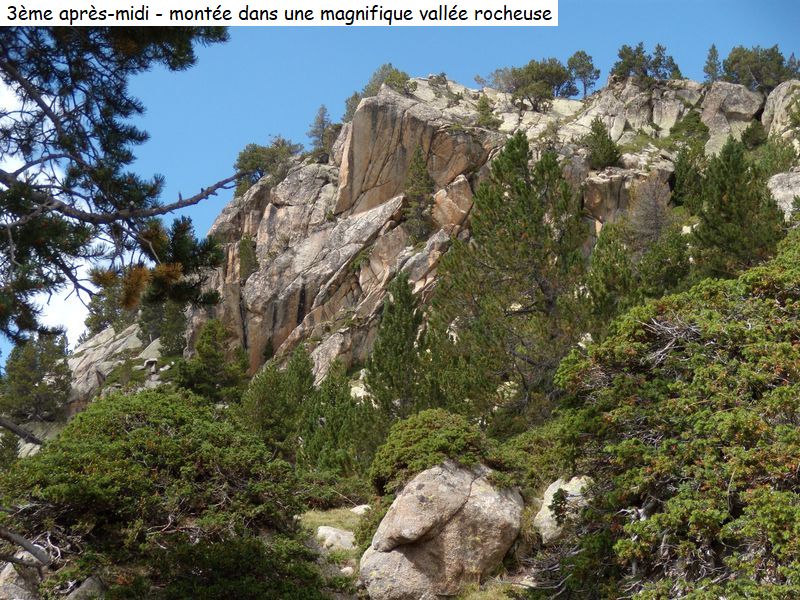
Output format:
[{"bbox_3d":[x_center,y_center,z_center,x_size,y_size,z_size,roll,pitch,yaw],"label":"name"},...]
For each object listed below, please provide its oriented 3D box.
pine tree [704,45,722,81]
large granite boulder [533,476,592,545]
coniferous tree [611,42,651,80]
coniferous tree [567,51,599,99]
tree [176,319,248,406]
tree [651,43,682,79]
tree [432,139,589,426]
[{"bbox_3d":[29.937,-22.590,128.000,1.719,3.854,1.719,0,-12,0],"label":"pine tree"},{"bbox_3d":[2.025,2.589,16.500,0.827,0.828,0.670,0,-12,0],"label":"large granite boulder"},{"bbox_3d":[21.495,-22.247,125.000,3.730,3.765,3.544,0,-12,0],"label":"coniferous tree"},{"bbox_3d":[17.112,-21.038,125.000,3.171,4.746,3.012,0,-12,0],"label":"coniferous tree"},{"bbox_3d":[-9.282,3.014,66.000,3.644,4.287,3.279,0,-12,0],"label":"tree"},{"bbox_3d":[24.853,-22.247,125.000,2.984,3.765,2.835,0,-12,0],"label":"tree"},{"bbox_3d":[2.941,-0.669,36.000,4.244,8.045,3.819,0,-12,0],"label":"tree"}]

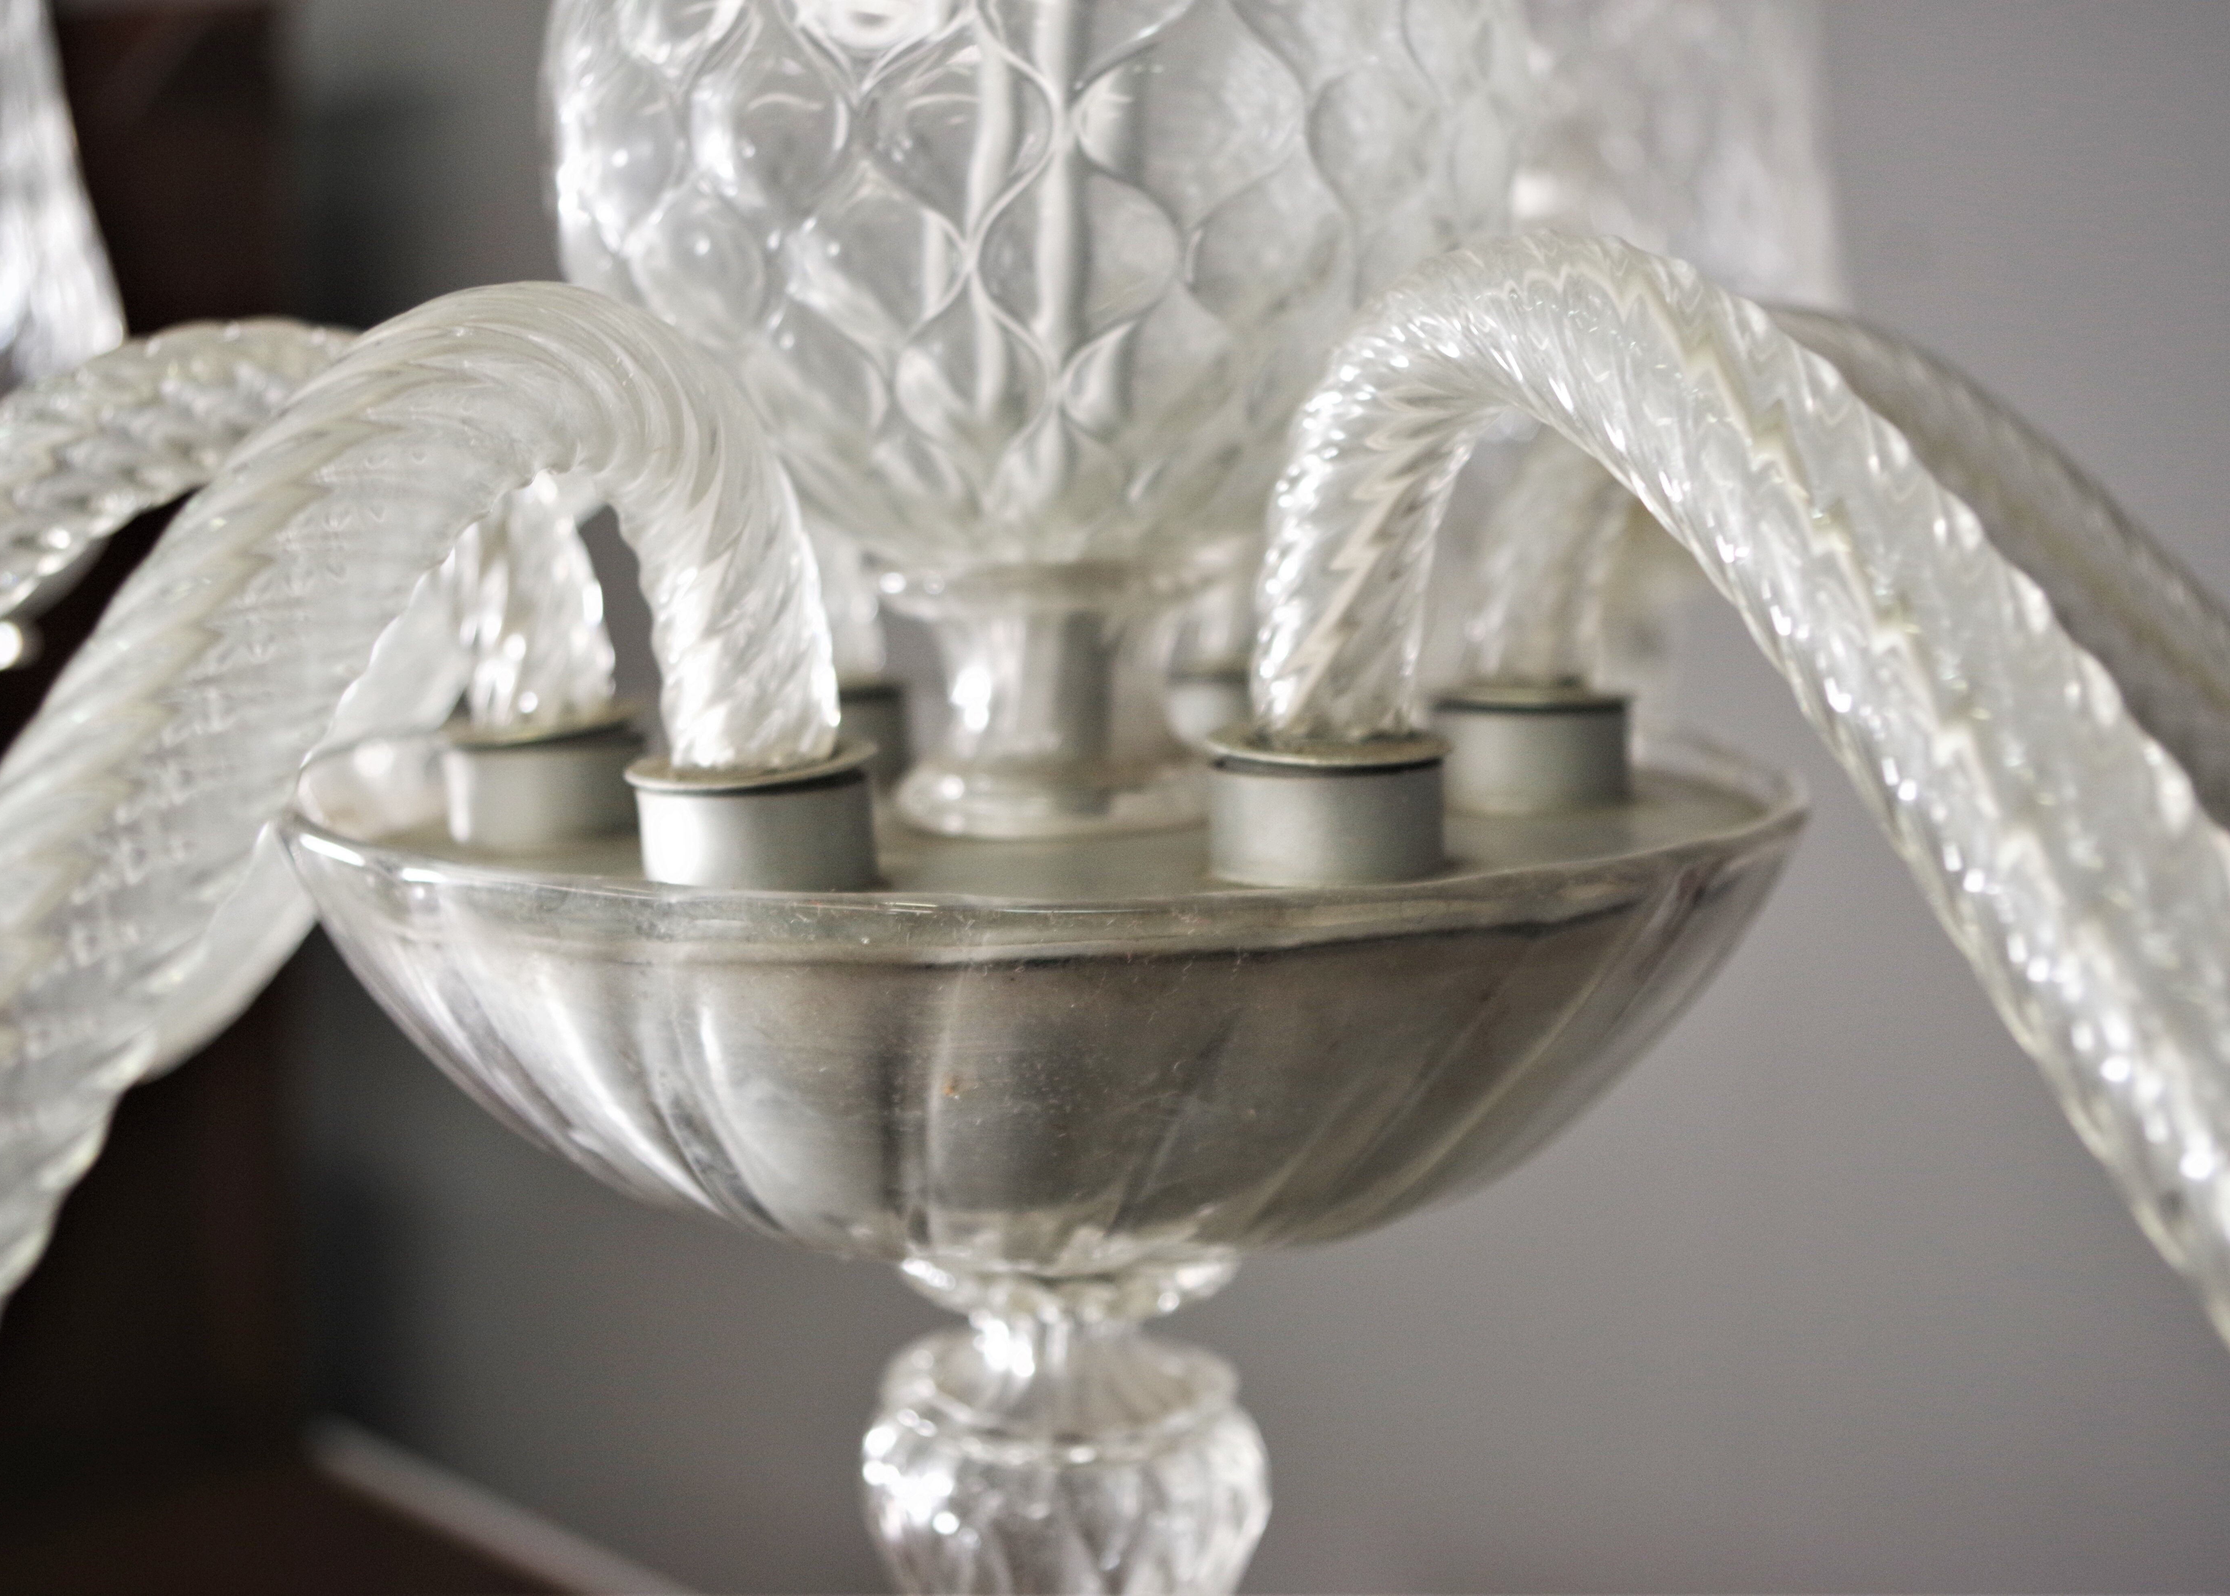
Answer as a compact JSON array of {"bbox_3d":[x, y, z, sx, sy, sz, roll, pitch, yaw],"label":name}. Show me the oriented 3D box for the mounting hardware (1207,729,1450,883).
[{"bbox_3d":[0.036,0.001,0.510,0.040,0.021,0.040,-2,9,0],"label":"mounting hardware"}]

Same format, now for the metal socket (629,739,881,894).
[{"bbox_3d":[-0.059,0.004,0.508,0.040,0.021,0.040,-7,9,1],"label":"metal socket"}]

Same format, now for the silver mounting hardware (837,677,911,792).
[{"bbox_3d":[-0.065,-0.015,0.672,0.040,0.021,0.040,-3,7,0],"label":"silver mounting hardware"}]

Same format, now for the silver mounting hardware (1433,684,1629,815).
[{"bbox_3d":[0.081,-0.010,0.594,0.040,0.021,0.040,0,7,0],"label":"silver mounting hardware"}]

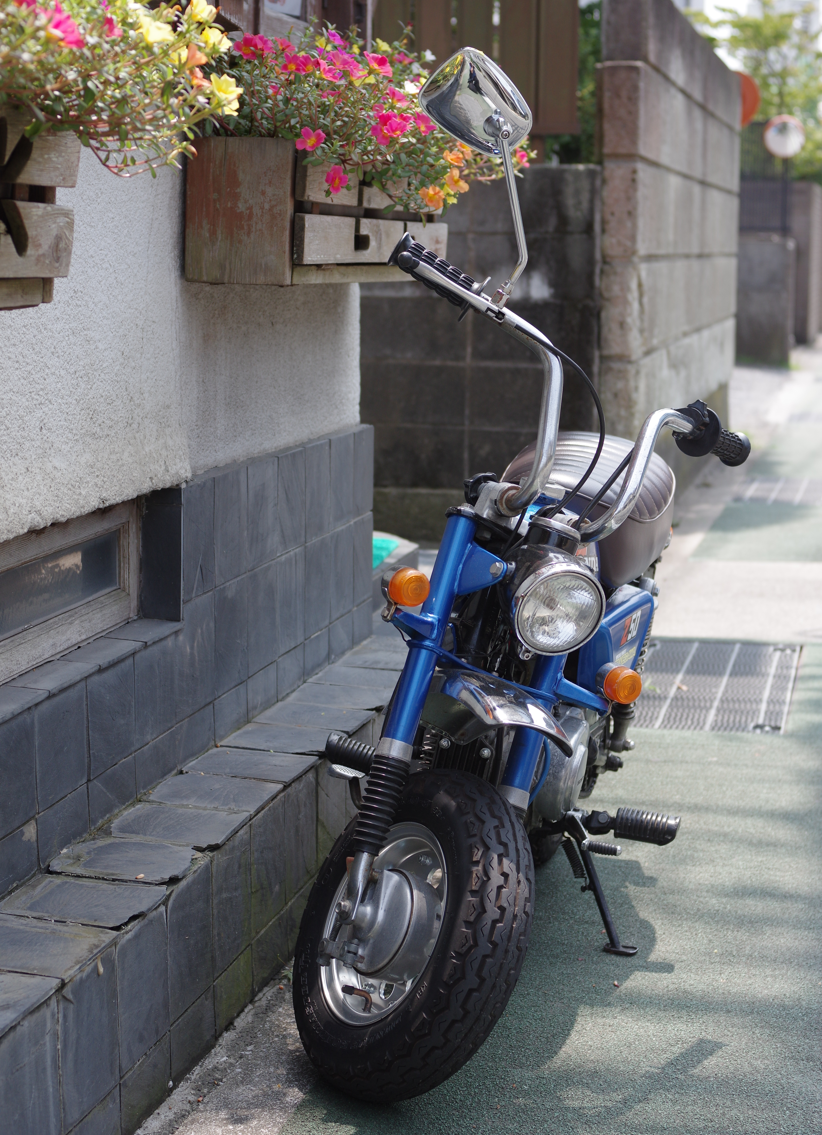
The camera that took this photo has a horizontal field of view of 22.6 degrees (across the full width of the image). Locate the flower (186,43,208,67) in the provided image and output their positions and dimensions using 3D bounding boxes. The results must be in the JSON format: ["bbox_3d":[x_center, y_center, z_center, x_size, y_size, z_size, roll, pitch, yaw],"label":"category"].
[{"bbox_3d":[-0.224,-0.535,2.153,0.021,0.026,0.027,-31,4,9],"label":"flower"}]

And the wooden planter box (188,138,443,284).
[{"bbox_3d":[-0.123,-0.543,3.212,0.167,0.195,0.901,2,9,13],"label":"wooden planter box"}]

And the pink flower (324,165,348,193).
[{"bbox_3d":[-0.101,-0.531,2.812,0.033,0.040,0.022,-1,6,-10],"label":"pink flower"}]

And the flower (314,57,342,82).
[{"bbox_3d":[-0.112,-0.677,2.800,0.038,0.033,0.035,-7,11,-37],"label":"flower"}]

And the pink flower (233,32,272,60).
[{"bbox_3d":[-0.216,-0.714,2.819,0.052,0.038,0.033,-1,-9,-10],"label":"pink flower"}]

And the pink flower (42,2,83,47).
[{"bbox_3d":[-0.310,-0.483,1.832,0.027,0.042,0.041,-29,1,15],"label":"pink flower"}]

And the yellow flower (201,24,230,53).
[{"bbox_3d":[-0.203,-0.549,2.140,0.030,0.030,0.031,-7,11,-37],"label":"yellow flower"}]

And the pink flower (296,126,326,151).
[{"bbox_3d":[-0.128,-0.542,2.600,0.038,0.030,0.025,-1,9,-9],"label":"pink flower"}]

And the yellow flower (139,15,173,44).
[{"bbox_3d":[-0.251,-0.531,2.030,0.034,0.029,0.034,-7,11,-37],"label":"yellow flower"}]

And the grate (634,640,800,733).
[{"bbox_3d":[0.656,0.271,4.666,0.405,0.030,0.990,2,9,13],"label":"grate"}]

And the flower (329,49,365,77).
[{"bbox_3d":[-0.088,-0.696,2.840,0.048,0.039,0.038,-4,10,-24],"label":"flower"}]

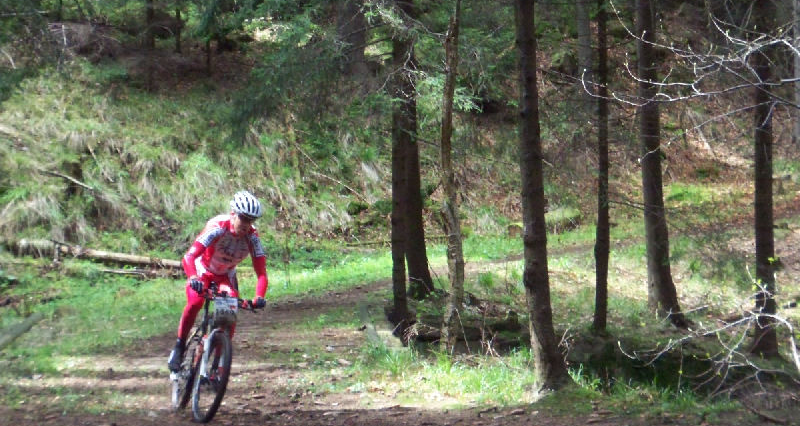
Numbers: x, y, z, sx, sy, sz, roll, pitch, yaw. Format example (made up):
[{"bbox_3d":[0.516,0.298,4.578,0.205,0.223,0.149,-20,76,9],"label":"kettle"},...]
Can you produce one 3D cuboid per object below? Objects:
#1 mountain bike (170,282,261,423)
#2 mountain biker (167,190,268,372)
[{"bbox_3d":[-1.471,1.028,16.300,0.610,1.000,1.740,12,-3,-15],"label":"mountain bike"},{"bbox_3d":[-1.381,0.504,16.350,0.620,1.360,0.900,8,-2,-16],"label":"mountain biker"}]

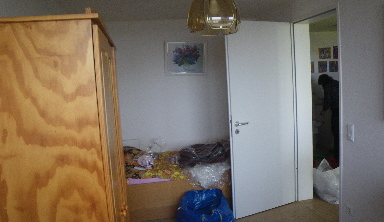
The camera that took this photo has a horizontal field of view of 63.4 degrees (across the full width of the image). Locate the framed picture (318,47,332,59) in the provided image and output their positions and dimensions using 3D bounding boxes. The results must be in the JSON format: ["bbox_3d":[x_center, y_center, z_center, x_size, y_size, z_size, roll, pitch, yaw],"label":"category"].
[{"bbox_3d":[2.571,-1.105,5.987,0.260,0.215,0.025,-5,6,-11],"label":"framed picture"}]

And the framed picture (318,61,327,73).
[{"bbox_3d":[2.535,-0.843,6.003,0.185,0.215,0.025,-5,6,-11],"label":"framed picture"}]

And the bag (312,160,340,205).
[{"bbox_3d":[1.704,0.834,3.757,0.450,0.450,0.420,-5,6,-11],"label":"bag"}]

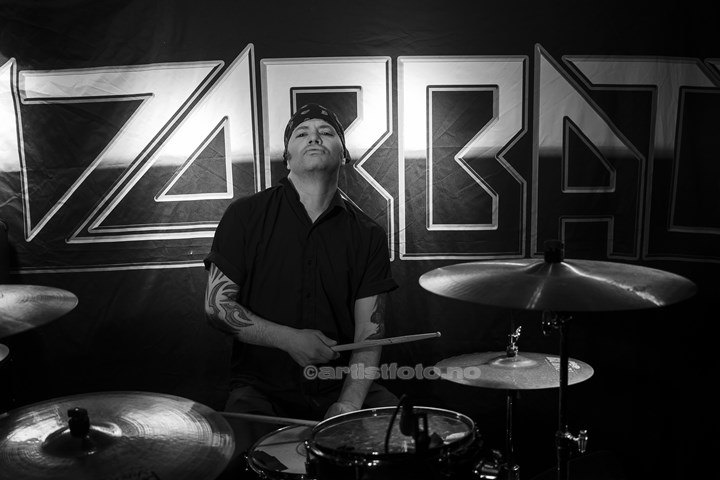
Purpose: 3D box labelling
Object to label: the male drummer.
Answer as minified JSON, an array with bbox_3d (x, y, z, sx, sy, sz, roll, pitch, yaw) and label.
[{"bbox_3d":[-0.125,0.294,2.204,0.620,1.340,0.800,-1,5,-9],"label":"male drummer"}]

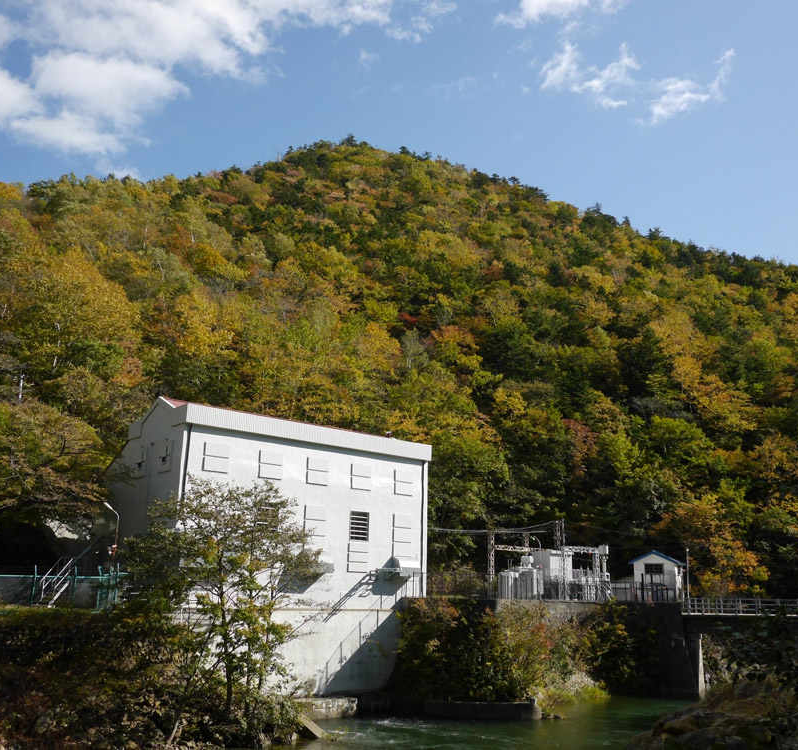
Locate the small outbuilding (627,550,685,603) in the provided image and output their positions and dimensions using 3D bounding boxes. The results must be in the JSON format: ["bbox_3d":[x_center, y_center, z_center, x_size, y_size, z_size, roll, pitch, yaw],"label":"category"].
[{"bbox_3d":[22.169,17.251,69.000,4.090,4.205,4.900,-6,-17,25],"label":"small outbuilding"}]

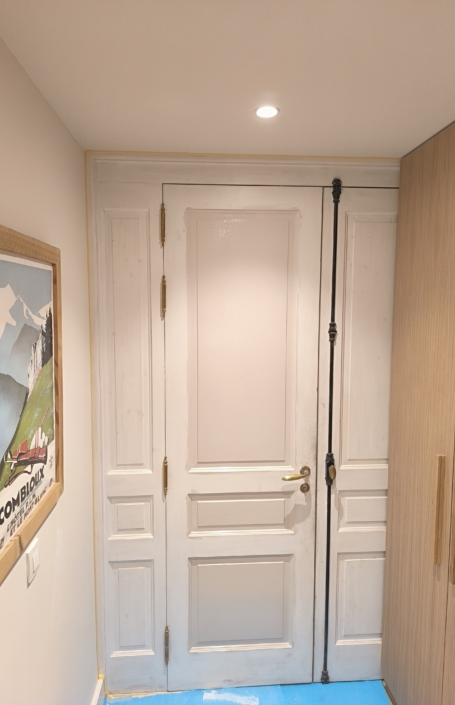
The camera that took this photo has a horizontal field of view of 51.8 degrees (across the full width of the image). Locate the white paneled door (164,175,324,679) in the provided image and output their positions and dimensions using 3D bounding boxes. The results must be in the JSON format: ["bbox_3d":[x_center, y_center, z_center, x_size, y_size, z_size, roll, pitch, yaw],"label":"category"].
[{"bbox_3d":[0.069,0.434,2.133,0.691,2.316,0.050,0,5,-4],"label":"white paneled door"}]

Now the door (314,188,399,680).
[{"bbox_3d":[0.609,0.433,2.170,0.390,2.316,0.050,0,5,-4],"label":"door"}]

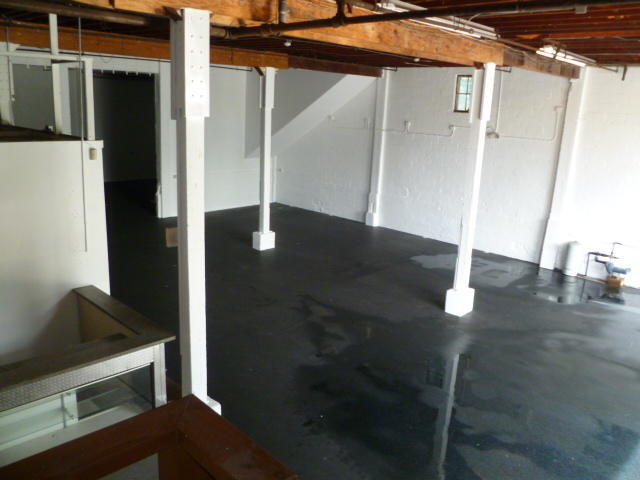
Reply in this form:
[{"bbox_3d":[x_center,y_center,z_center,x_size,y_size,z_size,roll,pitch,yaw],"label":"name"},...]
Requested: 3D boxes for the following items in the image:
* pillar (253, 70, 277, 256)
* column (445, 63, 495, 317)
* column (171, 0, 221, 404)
[{"bbox_3d":[-1.254,-1.801,11.972,0.310,4.144,0.400,16,19,43],"label":"pillar"},{"bbox_3d":[2.481,-0.737,8.469,0.310,4.080,0.400,16,19,43],"label":"column"},{"bbox_3d":[-1.156,0.069,4.713,0.310,4.007,0.400,16,19,43],"label":"column"}]

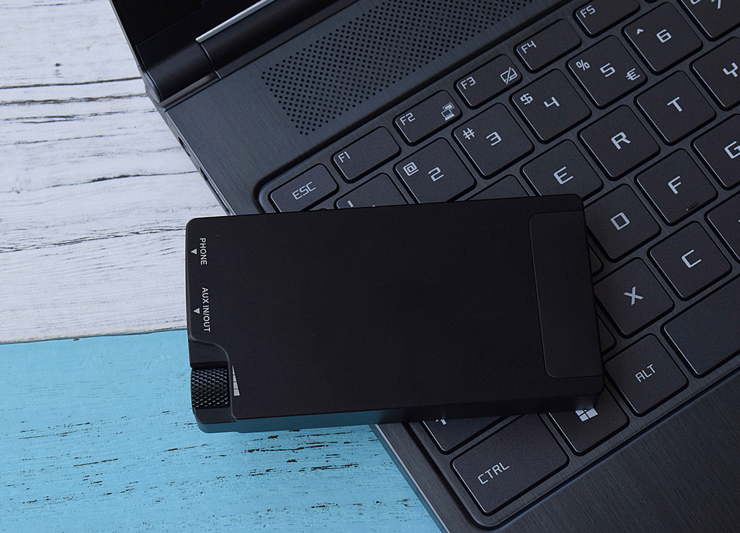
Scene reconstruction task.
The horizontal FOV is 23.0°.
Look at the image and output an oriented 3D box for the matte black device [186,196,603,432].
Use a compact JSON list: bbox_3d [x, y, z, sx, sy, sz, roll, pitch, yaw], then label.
[{"bbox_3d":[0.005,0.012,0.472,0.104,0.013,0.055,-4,69,-1],"label":"matte black device"}]

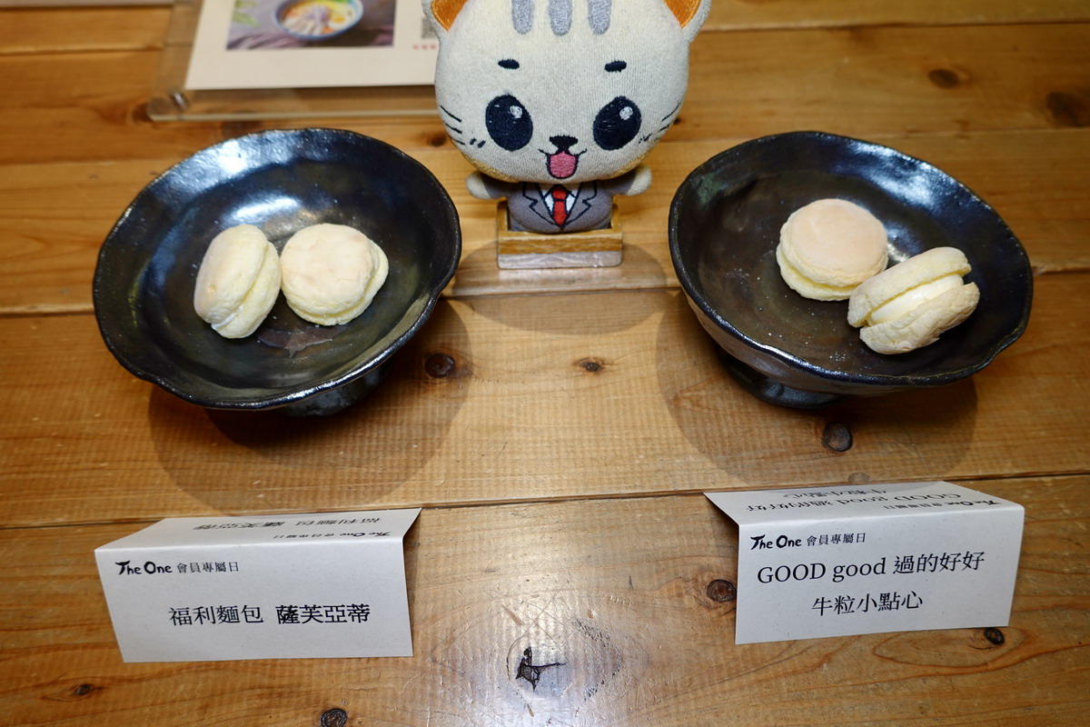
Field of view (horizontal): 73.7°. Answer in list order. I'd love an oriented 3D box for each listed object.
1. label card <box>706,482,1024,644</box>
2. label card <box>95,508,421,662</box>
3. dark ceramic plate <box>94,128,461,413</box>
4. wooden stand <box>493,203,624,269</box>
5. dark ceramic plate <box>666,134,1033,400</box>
[{"bbox_3d":[0.122,0.066,0.276,0.105,0.038,0.062,-3,55,-3],"label":"label card"},{"bbox_3d":[-0.102,0.074,0.268,0.105,0.040,0.057,-2,55,-2],"label":"label card"},{"bbox_3d":[-0.106,-0.027,0.320,0.150,0.071,0.150,-2,55,-2],"label":"dark ceramic plate"},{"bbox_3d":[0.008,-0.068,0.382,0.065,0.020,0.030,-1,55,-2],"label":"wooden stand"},{"bbox_3d":[0.122,-0.029,0.324,0.144,0.071,0.144,0,55,0],"label":"dark ceramic plate"}]

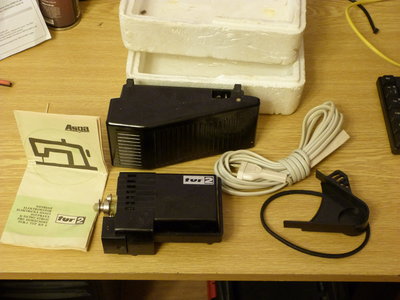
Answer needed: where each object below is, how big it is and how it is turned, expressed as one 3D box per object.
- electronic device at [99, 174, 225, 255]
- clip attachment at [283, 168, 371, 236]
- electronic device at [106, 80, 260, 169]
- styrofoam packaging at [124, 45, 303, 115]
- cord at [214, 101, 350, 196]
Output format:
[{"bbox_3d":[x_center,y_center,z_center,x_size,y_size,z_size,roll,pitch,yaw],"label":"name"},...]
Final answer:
[{"bbox_3d":[-0.048,0.076,0.737,0.149,0.050,0.085,1,47,-1],"label":"electronic device"},{"bbox_3d":[0.161,0.062,0.772,0.103,0.025,0.091,8,48,5],"label":"clip attachment"},{"bbox_3d":[-0.018,-0.031,0.816,0.191,0.079,0.088,3,47,1],"label":"electronic device"},{"bbox_3d":[0.023,-0.142,0.933,0.249,0.060,0.186,2,47,1],"label":"styrofoam packaging"},{"bbox_3d":[0.125,-0.002,0.827,0.230,0.030,0.079,-29,54,-25],"label":"cord"}]

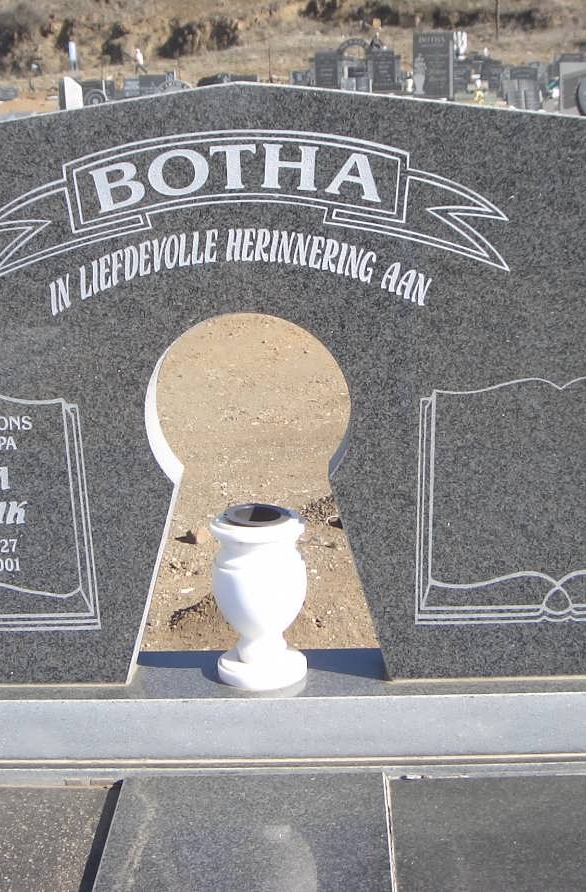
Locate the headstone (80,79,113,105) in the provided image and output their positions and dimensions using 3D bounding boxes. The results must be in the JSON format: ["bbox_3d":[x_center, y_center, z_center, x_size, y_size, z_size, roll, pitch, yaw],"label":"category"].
[{"bbox_3d":[-4.957,-8.880,34.000,0.790,0.739,0.120,-2,15,0],"label":"headstone"}]

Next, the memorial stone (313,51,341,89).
[{"bbox_3d":[0.782,-8.603,31.000,0.572,0.953,0.120,-1,15,1],"label":"memorial stone"}]

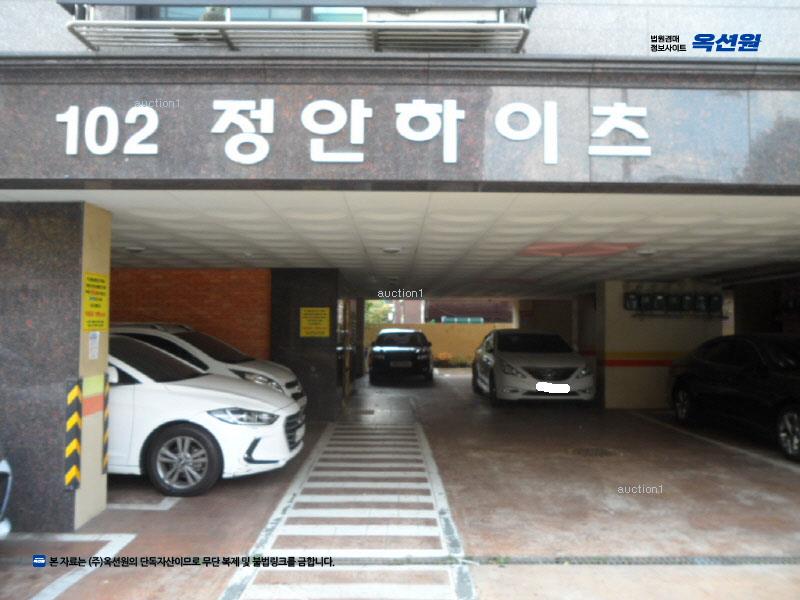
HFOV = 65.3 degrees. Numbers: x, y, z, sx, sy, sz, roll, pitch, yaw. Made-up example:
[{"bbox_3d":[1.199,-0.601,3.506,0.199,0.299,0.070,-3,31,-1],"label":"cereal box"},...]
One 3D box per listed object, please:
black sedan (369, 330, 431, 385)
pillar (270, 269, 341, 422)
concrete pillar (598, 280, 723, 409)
[{"bbox_3d":[0.025,1.577,18.624,1.750,1.450,4.550,0,-3,0],"label":"black sedan"},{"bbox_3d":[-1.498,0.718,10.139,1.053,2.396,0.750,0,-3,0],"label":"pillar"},{"bbox_3d":[4.904,0.847,11.860,2.191,2.386,0.500,0,-3,0],"label":"concrete pillar"}]

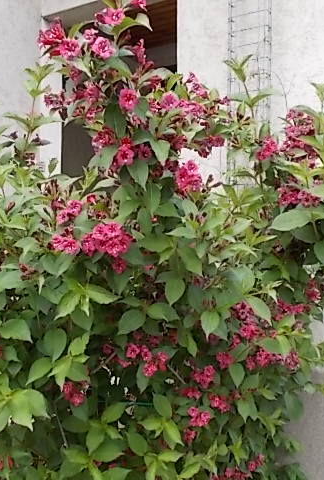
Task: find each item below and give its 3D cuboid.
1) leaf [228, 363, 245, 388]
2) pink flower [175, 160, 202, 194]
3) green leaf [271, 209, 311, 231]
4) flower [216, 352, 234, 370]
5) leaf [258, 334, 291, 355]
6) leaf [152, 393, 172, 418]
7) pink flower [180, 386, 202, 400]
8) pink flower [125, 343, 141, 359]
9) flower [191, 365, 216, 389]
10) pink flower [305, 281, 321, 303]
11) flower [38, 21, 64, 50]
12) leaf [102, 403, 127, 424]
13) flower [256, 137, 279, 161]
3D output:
[{"bbox_3d":[0.195,0.354,1.450,0.040,0.065,0.025,0,0,-1],"label":"leaf"},{"bbox_3d":[0.072,-0.164,1.470,0.069,0.090,0.065,0,1,3],"label":"pink flower"},{"bbox_3d":[0.342,-0.053,1.480,0.118,0.058,0.018,-23,-41,-7],"label":"green leaf"},{"bbox_3d":[0.183,0.350,1.600,0.050,0.050,0.045,0,1,7],"label":"flower"},{"bbox_3d":[0.310,0.290,1.530,0.085,0.056,0.040,0,0,11],"label":"leaf"},{"bbox_3d":[-0.007,0.471,1.570,0.042,0.077,0.020,-22,-33,-15],"label":"leaf"},{"bbox_3d":[0.081,0.423,1.530,0.061,0.039,0.038,0,1,-17],"label":"pink flower"},{"bbox_3d":[-0.086,0.323,1.620,0.045,0.045,0.040,0,1,-3],"label":"pink flower"},{"bbox_3d":[0.114,0.374,1.520,0.068,0.062,0.050,0,0,2],"label":"flower"},{"bbox_3d":[0.412,0.141,1.520,0.042,0.057,0.046,0,0,-2],"label":"pink flower"},{"bbox_3d":[-0.304,-0.565,1.520,0.071,0.077,0.060,0,0,-11],"label":"flower"},{"bbox_3d":[-0.134,0.491,1.570,0.091,0.039,0.020,-37,-25,-27],"label":"leaf"},{"bbox_3d":[0.295,-0.256,1.550,0.061,0.067,0.050,0,-4,16],"label":"flower"}]

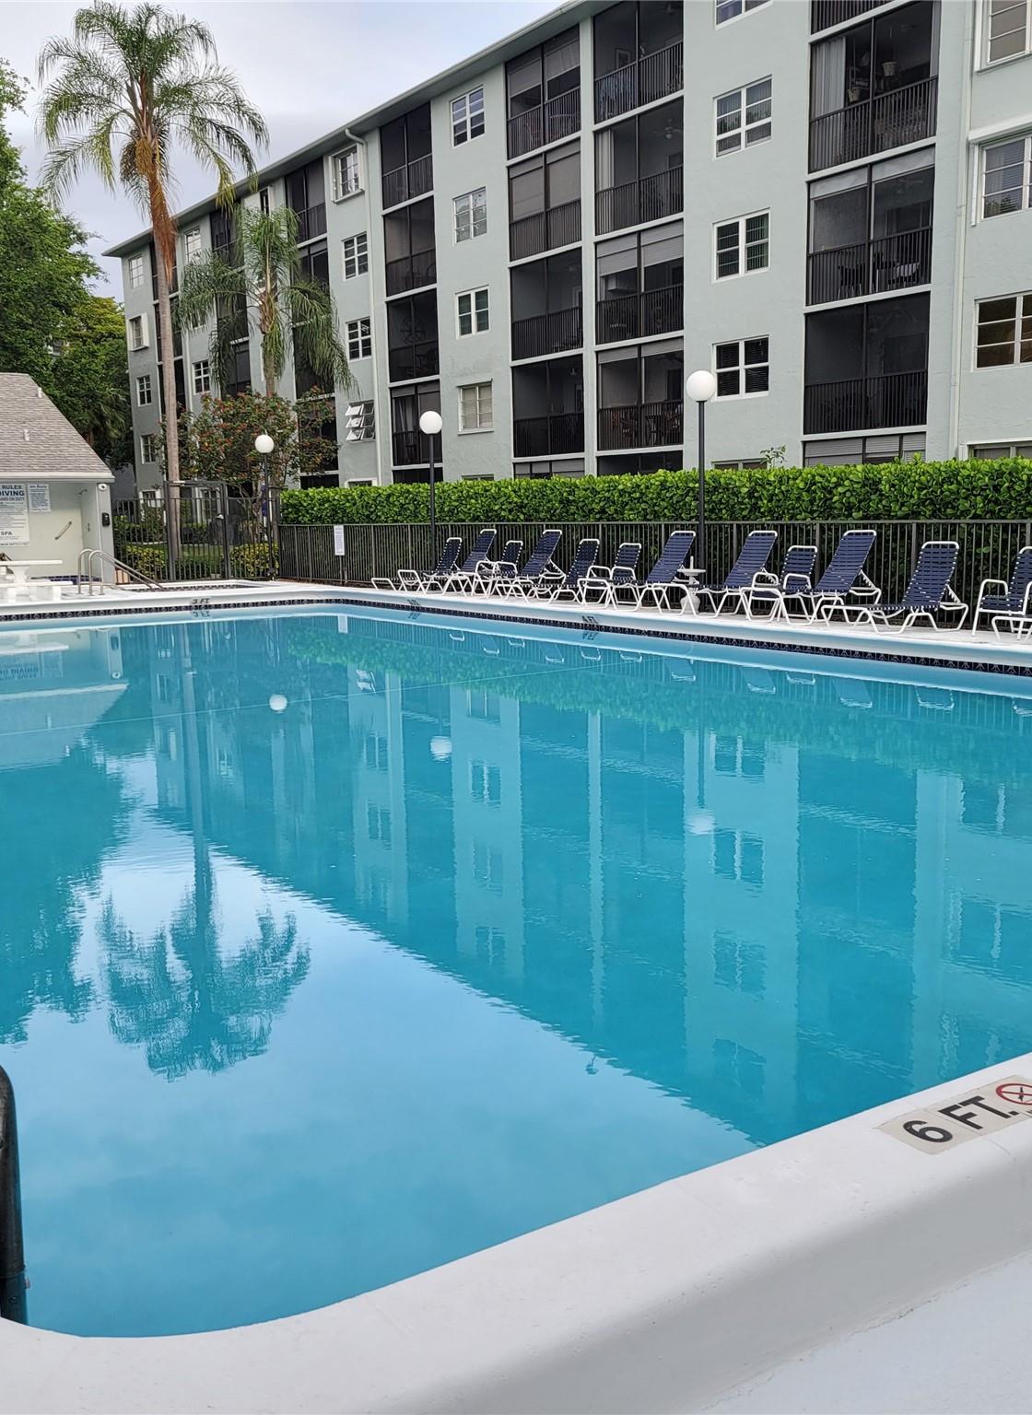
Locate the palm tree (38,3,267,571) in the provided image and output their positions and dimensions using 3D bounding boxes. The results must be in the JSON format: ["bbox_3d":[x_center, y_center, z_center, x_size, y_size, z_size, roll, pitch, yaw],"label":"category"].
[{"bbox_3d":[-10.292,-11.898,39.267,6.500,15.300,6.500,-6,10,-33],"label":"palm tree"}]

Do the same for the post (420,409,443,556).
[{"bbox_3d":[-1.512,-3.797,25.011,0.410,3.220,0.410,-1,8,0],"label":"post"}]

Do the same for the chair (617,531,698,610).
[{"bbox_3d":[1.878,-1.983,19.530,1.500,1.100,0.680,-3,9,-17],"label":"chair"}]

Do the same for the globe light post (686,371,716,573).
[{"bbox_3d":[2.575,-3.013,18.971,0.420,3.292,0.420,-1,8,0],"label":"globe light post"}]

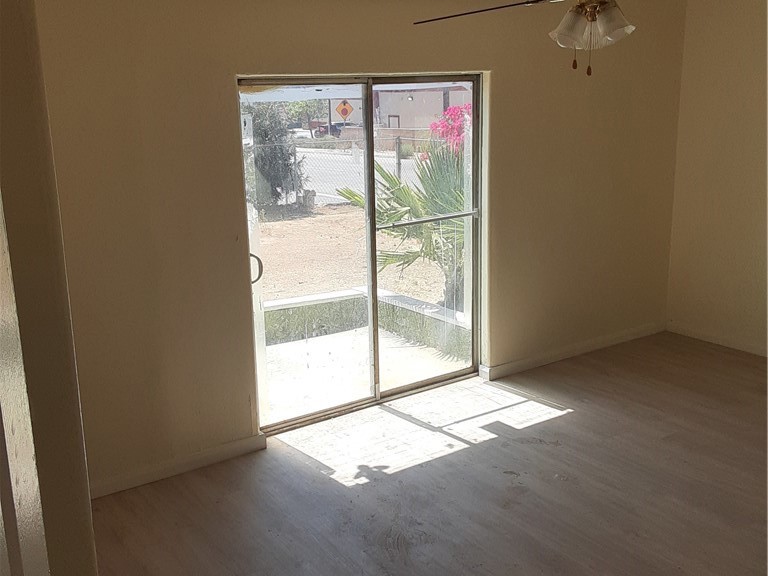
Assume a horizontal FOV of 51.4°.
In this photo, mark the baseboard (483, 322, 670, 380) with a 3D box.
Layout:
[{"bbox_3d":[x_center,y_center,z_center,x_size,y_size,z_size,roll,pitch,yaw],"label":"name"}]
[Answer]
[{"bbox_3d":[1.418,0.428,5.685,1.831,0.088,0.025,-11,17,-33],"label":"baseboard"}]

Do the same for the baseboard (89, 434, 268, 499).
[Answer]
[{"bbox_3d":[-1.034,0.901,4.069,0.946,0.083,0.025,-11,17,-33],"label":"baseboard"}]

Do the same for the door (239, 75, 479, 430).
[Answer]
[{"bbox_3d":[-0.076,-0.233,4.616,1.607,1.918,0.090,-11,17,-33],"label":"door"}]

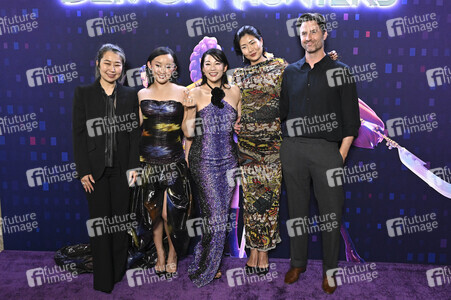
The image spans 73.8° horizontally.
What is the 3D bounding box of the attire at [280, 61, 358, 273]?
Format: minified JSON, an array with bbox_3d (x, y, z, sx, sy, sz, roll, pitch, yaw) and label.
[{"bbox_3d":[0.640,0.117,2.042,0.530,1.489,0.340,4,7,22],"label":"attire"}]

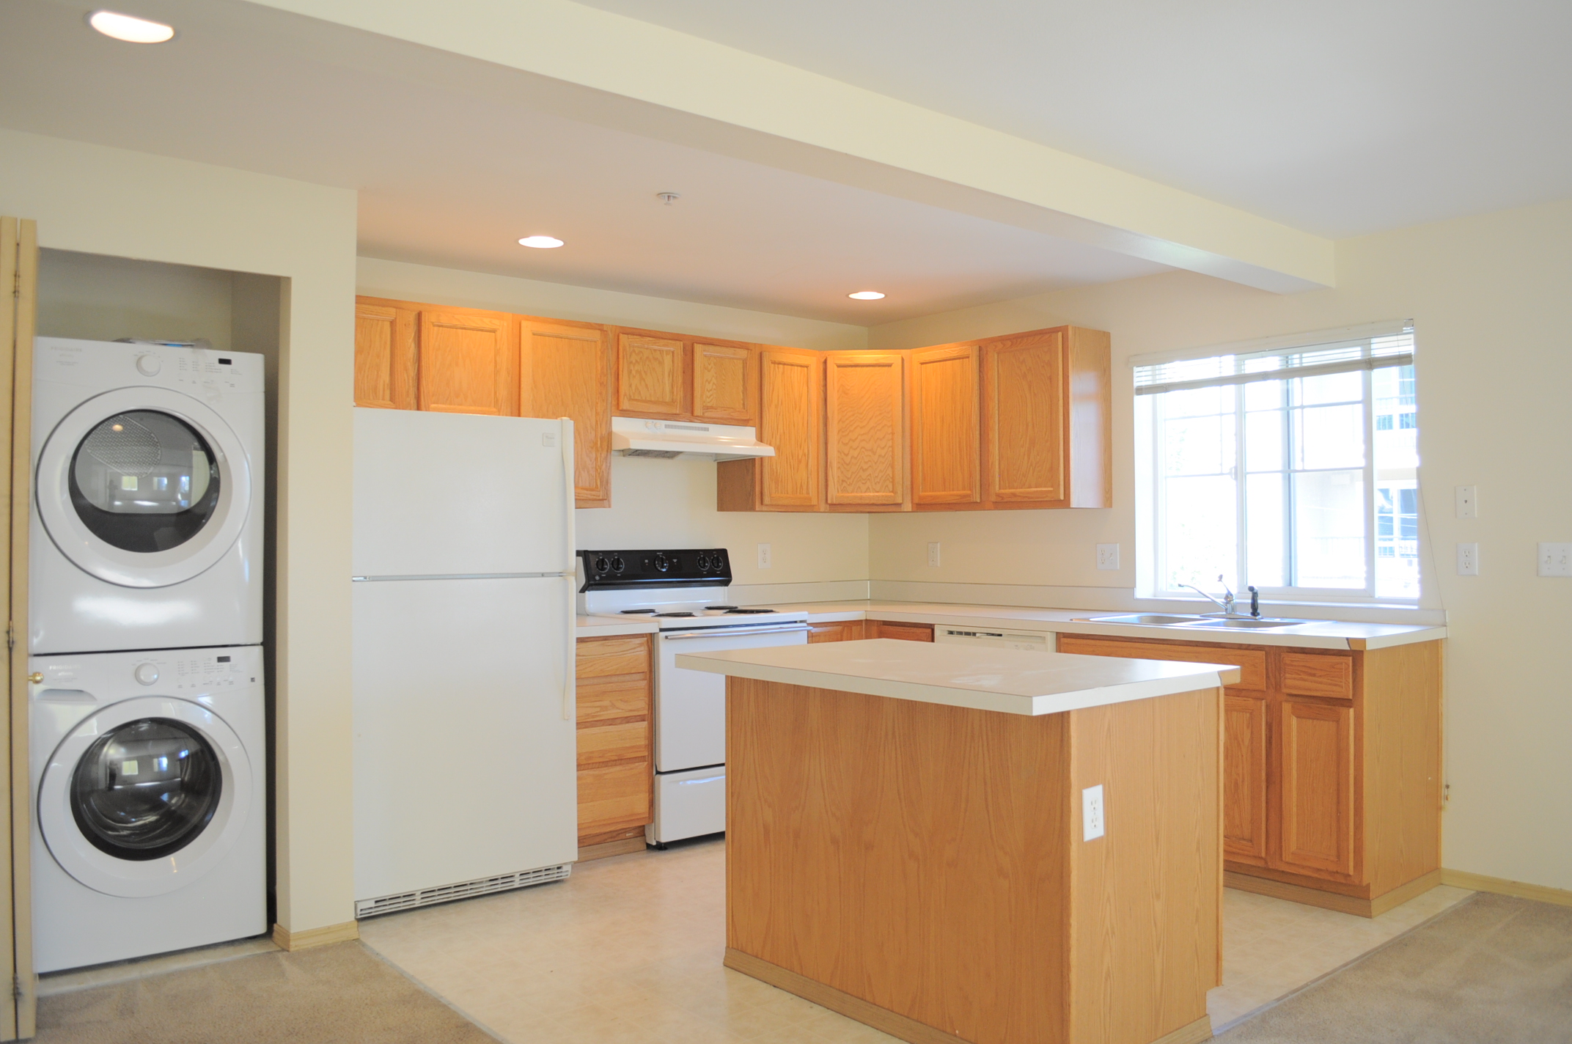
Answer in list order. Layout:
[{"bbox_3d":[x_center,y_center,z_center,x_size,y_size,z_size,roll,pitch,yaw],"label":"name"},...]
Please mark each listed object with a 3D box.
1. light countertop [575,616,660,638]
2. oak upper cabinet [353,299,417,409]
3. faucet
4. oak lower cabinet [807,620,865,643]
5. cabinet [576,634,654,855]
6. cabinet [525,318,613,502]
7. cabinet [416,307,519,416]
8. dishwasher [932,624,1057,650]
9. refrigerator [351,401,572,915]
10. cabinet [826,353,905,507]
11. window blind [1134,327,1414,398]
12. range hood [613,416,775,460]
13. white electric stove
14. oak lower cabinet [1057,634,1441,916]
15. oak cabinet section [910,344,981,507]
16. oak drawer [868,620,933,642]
[{"bbox_3d":[-0.897,0.419,4.757,0.479,0.045,0.640,0,-1,-40],"label":"light countertop"},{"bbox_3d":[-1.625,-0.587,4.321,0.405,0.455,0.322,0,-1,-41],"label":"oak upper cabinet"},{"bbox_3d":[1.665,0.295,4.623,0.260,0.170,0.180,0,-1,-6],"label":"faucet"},{"bbox_3d":[0.030,0.876,5.545,0.408,0.857,0.615,0,-1,-40],"label":"oak lower cabinet"},{"bbox_3d":[-0.881,0.876,4.729,0.450,0.862,0.625,0,-1,-41],"label":"cabinet"},{"bbox_3d":[-0.983,-0.431,4.870,0.445,0.764,0.322,0,-1,-41],"label":"cabinet"},{"bbox_3d":[-1.310,-0.586,4.639,0.418,0.459,0.323,0,-1,-40],"label":"cabinet"},{"bbox_3d":[1.074,0.864,5.058,0.610,0.852,0.630,0,-1,-40],"label":"dishwasher"},{"bbox_3d":[-1.298,0.469,4.237,0.778,1.643,0.837,0,-1,-40],"label":"refrigerator"},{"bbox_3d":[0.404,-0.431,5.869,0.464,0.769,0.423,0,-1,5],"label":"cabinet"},{"bbox_3d":[1.863,-0.635,4.632,0.060,0.176,1.159,0,-1,-40],"label":"window blind"},{"bbox_3d":[-0.482,-0.362,5.225,0.777,0.144,0.435,0,-1,-41],"label":"range hood"},{"bbox_3d":[-0.394,0.711,5.123,0.772,1.177,0.680,0,-1,-40],"label":"white electric stove"},{"bbox_3d":[1.675,0.847,4.372,0.615,0.857,1.194,0,-1,-40],"label":"oak lower cabinet"},{"bbox_3d":[0.860,-0.436,5.573,0.322,0.752,0.450,1,-1,-40],"label":"oak cabinet section"},{"bbox_3d":[0.703,0.528,5.418,0.510,0.138,0.350,0,-1,-41],"label":"oak drawer"}]

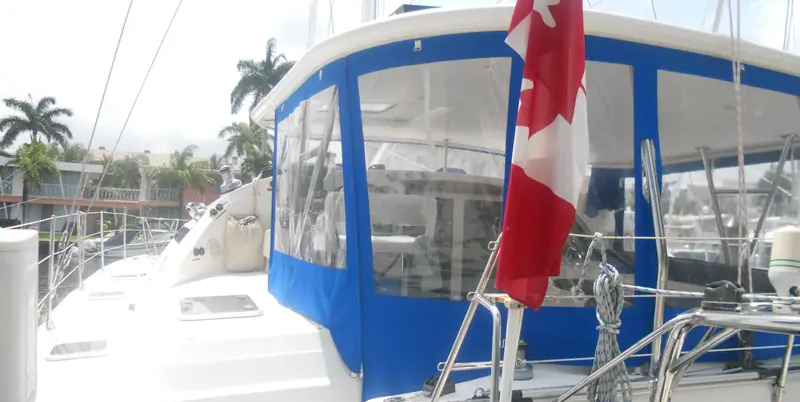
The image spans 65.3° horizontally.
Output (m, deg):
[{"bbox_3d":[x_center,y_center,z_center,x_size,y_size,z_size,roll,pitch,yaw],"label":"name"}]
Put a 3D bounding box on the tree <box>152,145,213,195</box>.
[{"bbox_3d":[-16.730,-0.770,48.000,4.700,6.850,4.700,1,-1,0],"label":"tree"}]

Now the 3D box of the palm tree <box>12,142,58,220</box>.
[{"bbox_3d":[-27.450,-0.980,47.000,3.700,7.000,3.700,1,-1,0],"label":"palm tree"}]

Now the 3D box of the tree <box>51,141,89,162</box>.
[{"bbox_3d":[-30.100,-1.280,57.000,3.500,8.310,3.500,1,-1,0],"label":"tree"}]

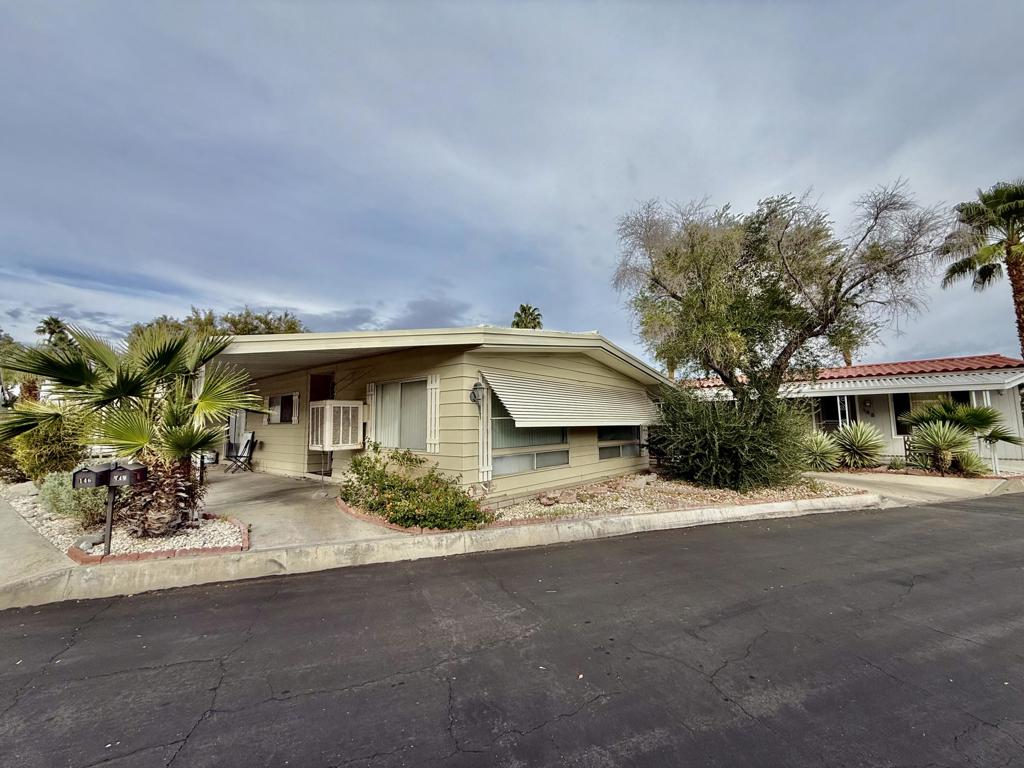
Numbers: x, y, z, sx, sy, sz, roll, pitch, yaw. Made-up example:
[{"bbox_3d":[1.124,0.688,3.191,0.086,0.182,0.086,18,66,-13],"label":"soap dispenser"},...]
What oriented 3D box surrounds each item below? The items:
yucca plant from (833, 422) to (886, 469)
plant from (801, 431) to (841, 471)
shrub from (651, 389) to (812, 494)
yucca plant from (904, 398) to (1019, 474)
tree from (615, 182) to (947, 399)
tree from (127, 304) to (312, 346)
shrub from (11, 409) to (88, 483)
[{"bbox_3d":[10.811,1.929,12.994,1.254,1.434,1.254,-5,-7,39],"label":"yucca plant"},{"bbox_3d":[9.373,2.021,12.644,1.105,1.196,1.105,-4,-7,36],"label":"plant"},{"bbox_3d":[5.176,1.235,10.080,3.461,2.249,2.942,-3,-6,27],"label":"shrub"},{"bbox_3d":[12.342,1.461,11.632,1.826,2.095,2.282,5,-7,-43],"label":"yucca plant"},{"bbox_3d":[6.250,-1.200,10.500,6.800,7.200,5.800,-4,-6,31],"label":"tree"},{"bbox_3d":[-15.847,-0.376,22.241,7.881,7.892,7.881,4,-7,-35],"label":"tree"},{"bbox_3d":[-11.381,1.482,10.306,1.370,1.935,1.370,-5,-7,42],"label":"shrub"}]

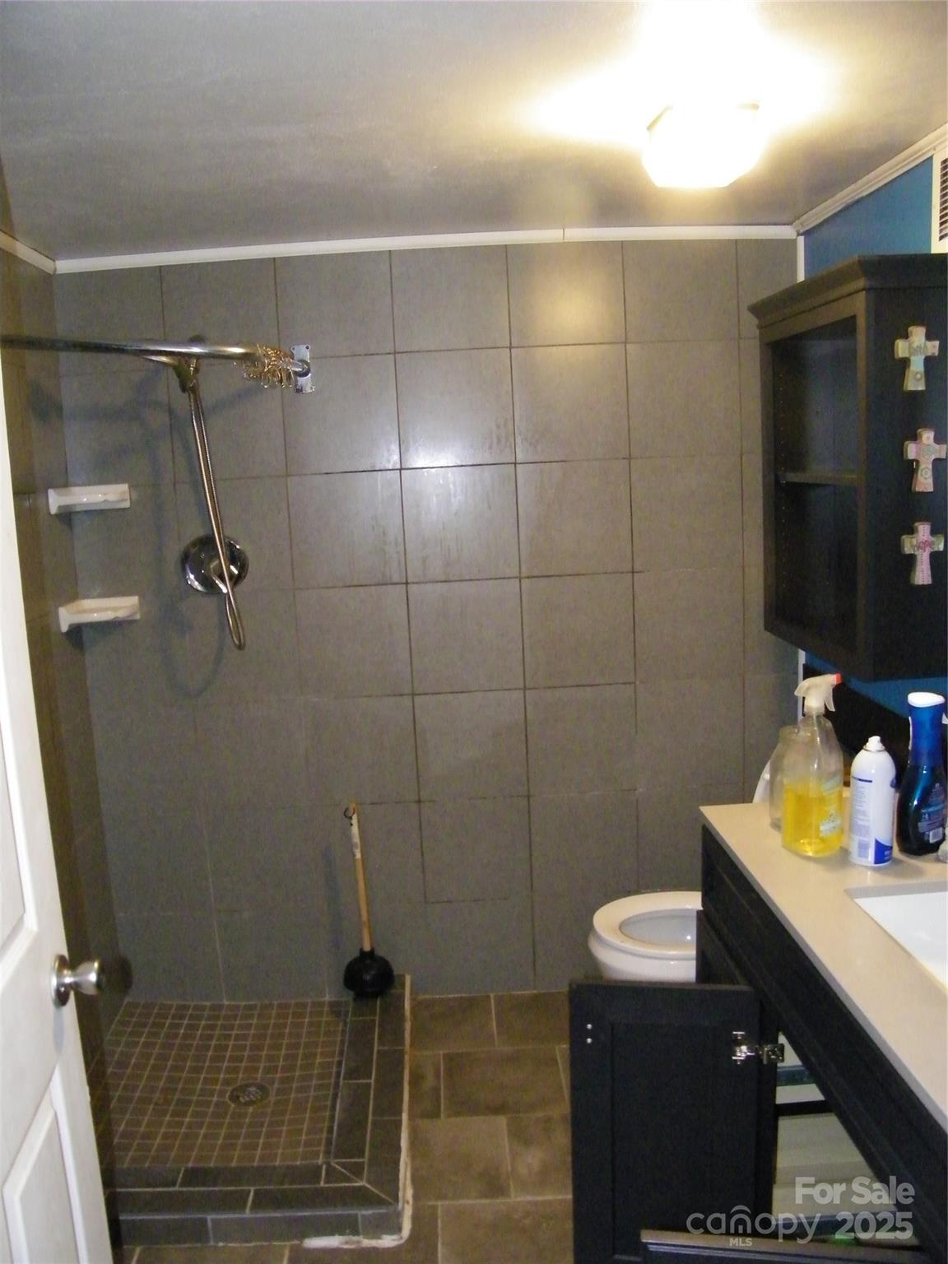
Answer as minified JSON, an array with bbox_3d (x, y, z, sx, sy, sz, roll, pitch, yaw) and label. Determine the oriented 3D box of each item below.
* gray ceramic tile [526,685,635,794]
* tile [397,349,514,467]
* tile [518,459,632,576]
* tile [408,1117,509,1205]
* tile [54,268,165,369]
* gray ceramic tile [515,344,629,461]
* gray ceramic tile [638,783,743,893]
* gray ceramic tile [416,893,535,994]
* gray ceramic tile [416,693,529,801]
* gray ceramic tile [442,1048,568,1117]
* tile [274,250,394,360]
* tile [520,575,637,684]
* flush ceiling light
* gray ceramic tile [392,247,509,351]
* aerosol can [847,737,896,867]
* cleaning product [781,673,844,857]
[{"bbox_3d":[0.300,0.300,2.865,0.303,0.303,0.010,-3,8,-1],"label":"gray ceramic tile"},{"bbox_3d":[-0.048,-0.594,2.723,0.303,0.303,0.012,-3,8,0],"label":"tile"},{"bbox_3d":[0.272,-0.305,2.778,0.303,0.303,0.010,-3,8,-1],"label":"tile"},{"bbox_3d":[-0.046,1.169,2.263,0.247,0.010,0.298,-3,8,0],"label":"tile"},{"bbox_3d":[-0.958,-0.828,2.708,0.270,0.270,0.010,-3,8,0],"label":"tile"},{"bbox_3d":[0.258,-0.612,2.744,0.304,0.304,0.010,-3,8,0],"label":"gray ceramic tile"},{"bbox_3d":[0.615,0.582,2.899,0.303,0.303,0.012,-3,8,0],"label":"gray ceramic tile"},{"bbox_3d":[0.022,0.908,2.946,0.303,0.279,0.010,-3,8,-1],"label":"gray ceramic tile"},{"bbox_3d":[-0.007,0.317,2.859,0.303,0.303,0.012,-3,8,0],"label":"gray ceramic tile"},{"bbox_3d":[0.072,1.122,2.544,0.296,0.010,0.298,-3,8,0],"label":"gray ceramic tile"},{"bbox_3d":[-0.363,-0.855,2.683,0.303,0.257,0.012,-3,8,0],"label":"tile"},{"bbox_3d":[0.286,-0.003,2.821,0.303,0.303,0.010,-3,8,-1],"label":"tile"},{"bbox_3d":[0.426,-0.887,1.851,0.215,0.100,0.215,-3,8,0],"label":"flush ceiling light"},{"bbox_3d":[-0.062,-0.875,2.691,0.303,0.260,0.010,-3,8,-1],"label":"gray ceramic tile"},{"bbox_3d":[0.601,0.247,1.541,0.066,0.196,0.066,-3,8,0],"label":"aerosol can"},{"bbox_3d":[0.525,0.202,1.587,0.097,0.277,0.086,-1,8,12],"label":"cleaning product"}]

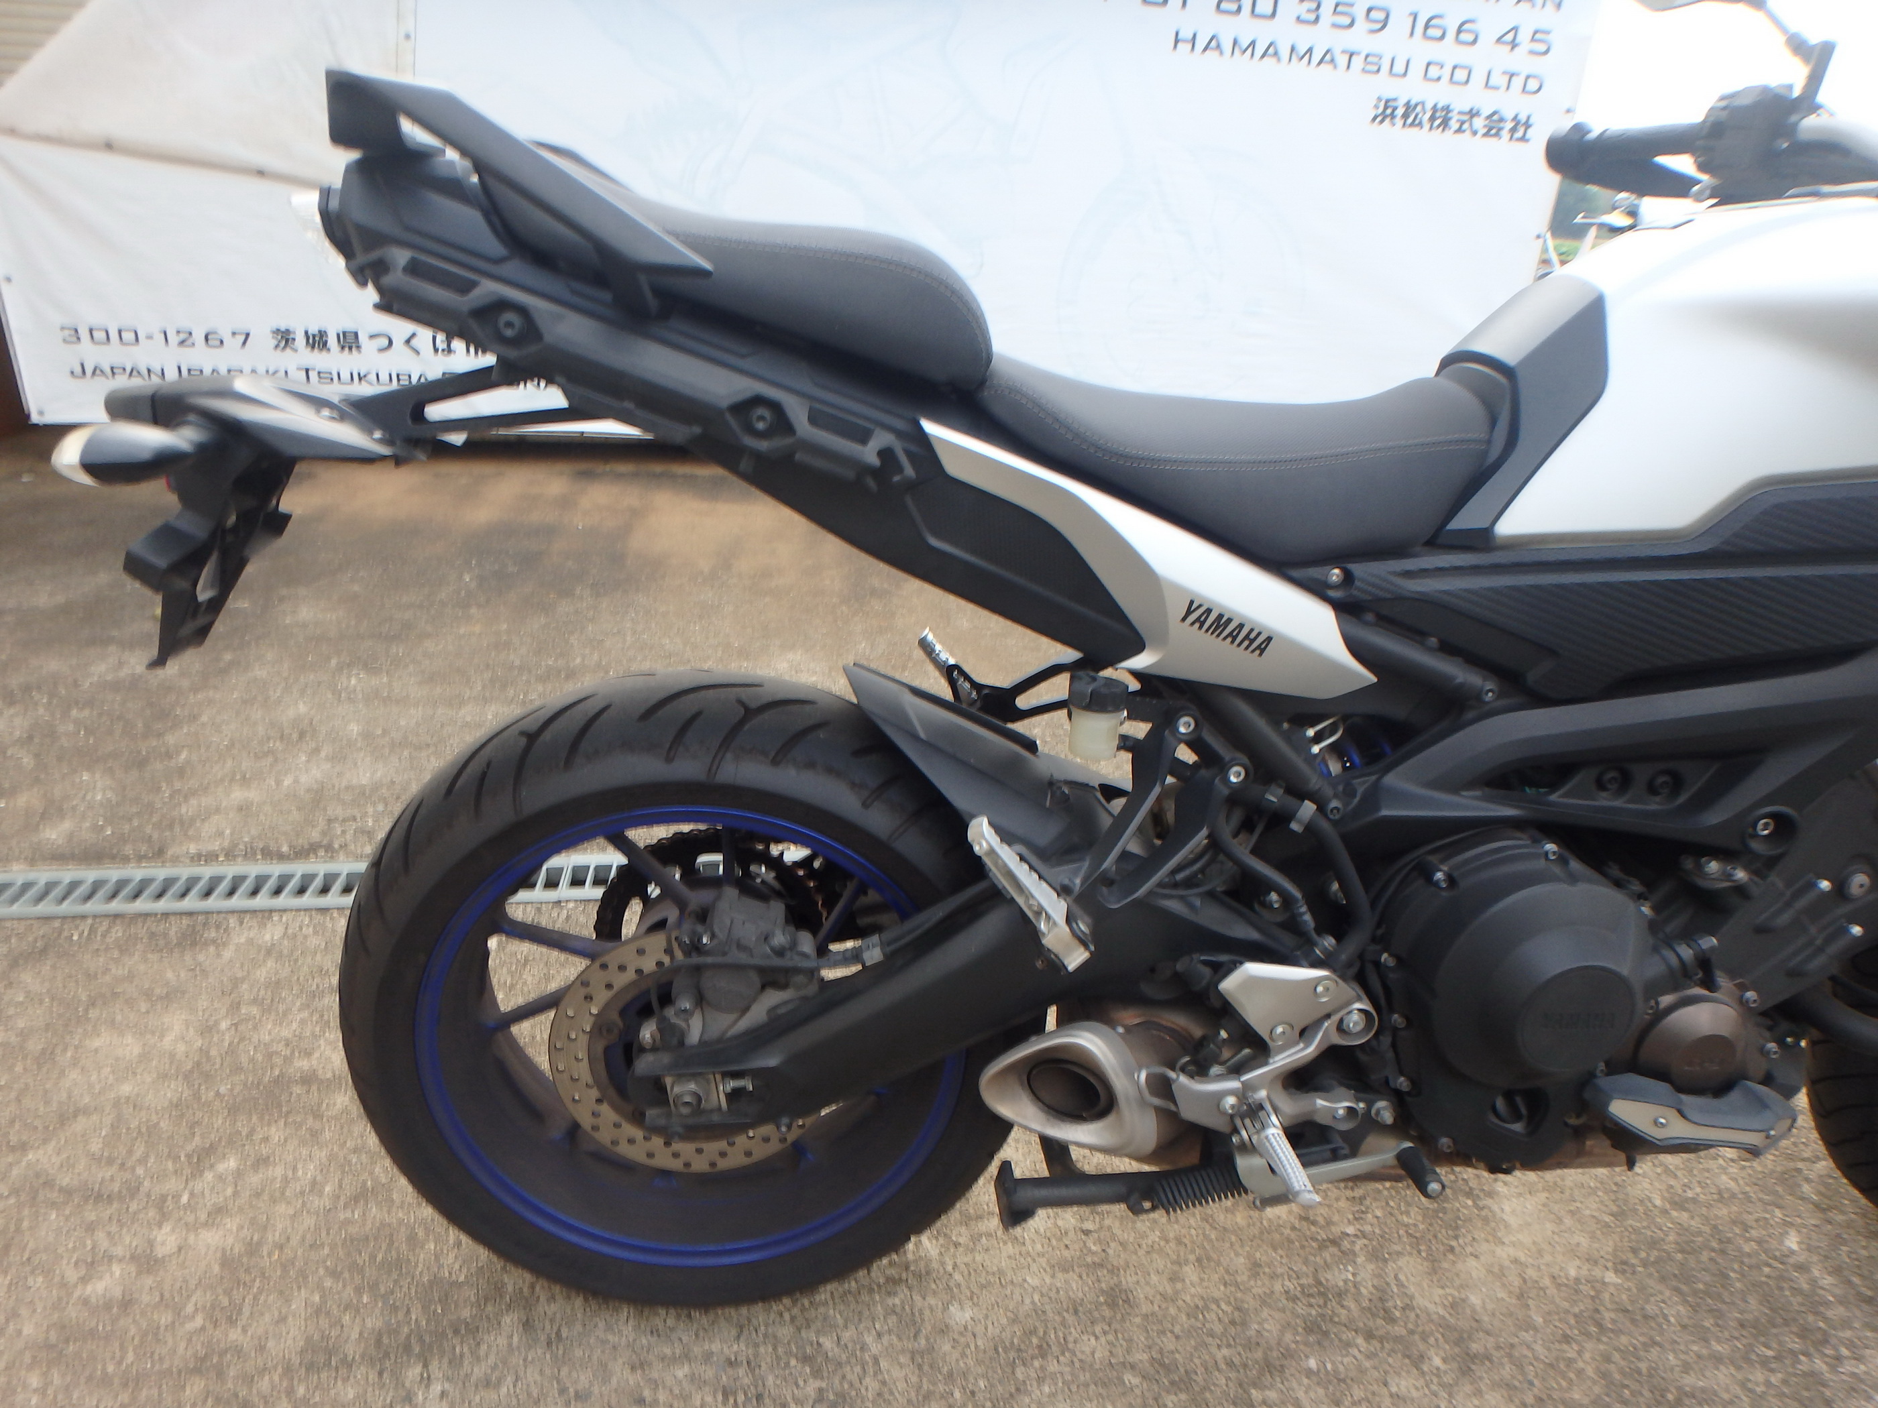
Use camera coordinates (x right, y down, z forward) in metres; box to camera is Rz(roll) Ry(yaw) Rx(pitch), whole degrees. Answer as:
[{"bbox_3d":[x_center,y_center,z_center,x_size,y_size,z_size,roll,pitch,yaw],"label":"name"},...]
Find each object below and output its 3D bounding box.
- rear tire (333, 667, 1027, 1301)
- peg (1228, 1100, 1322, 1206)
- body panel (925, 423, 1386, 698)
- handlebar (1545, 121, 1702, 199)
[{"bbox_3d":[-0.216,0.278,1.062,0.630,0.630,0.182,2,18,-6],"label":"rear tire"},{"bbox_3d":[0.257,0.336,0.867,0.036,0.034,0.110,2,18,-6],"label":"peg"},{"bbox_3d":[0.155,-0.103,0.832,0.345,0.186,0.060,2,18,-6],"label":"body panel"},{"bbox_3d":[0.740,-0.590,1.234,0.065,0.064,0.158,-3,20,-20],"label":"handlebar"}]

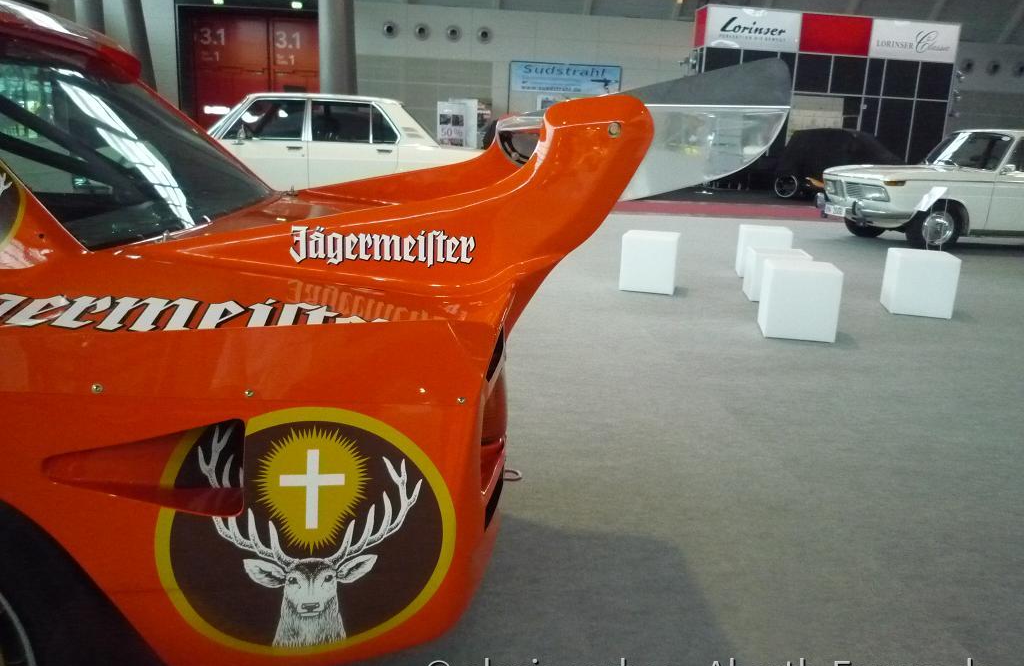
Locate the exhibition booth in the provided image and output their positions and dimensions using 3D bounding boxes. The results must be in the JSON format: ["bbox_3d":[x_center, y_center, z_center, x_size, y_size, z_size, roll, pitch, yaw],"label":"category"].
[{"bbox_3d":[7.968,-6.056,19.572,6.950,4.400,1.200,-1,15,-10],"label":"exhibition booth"}]

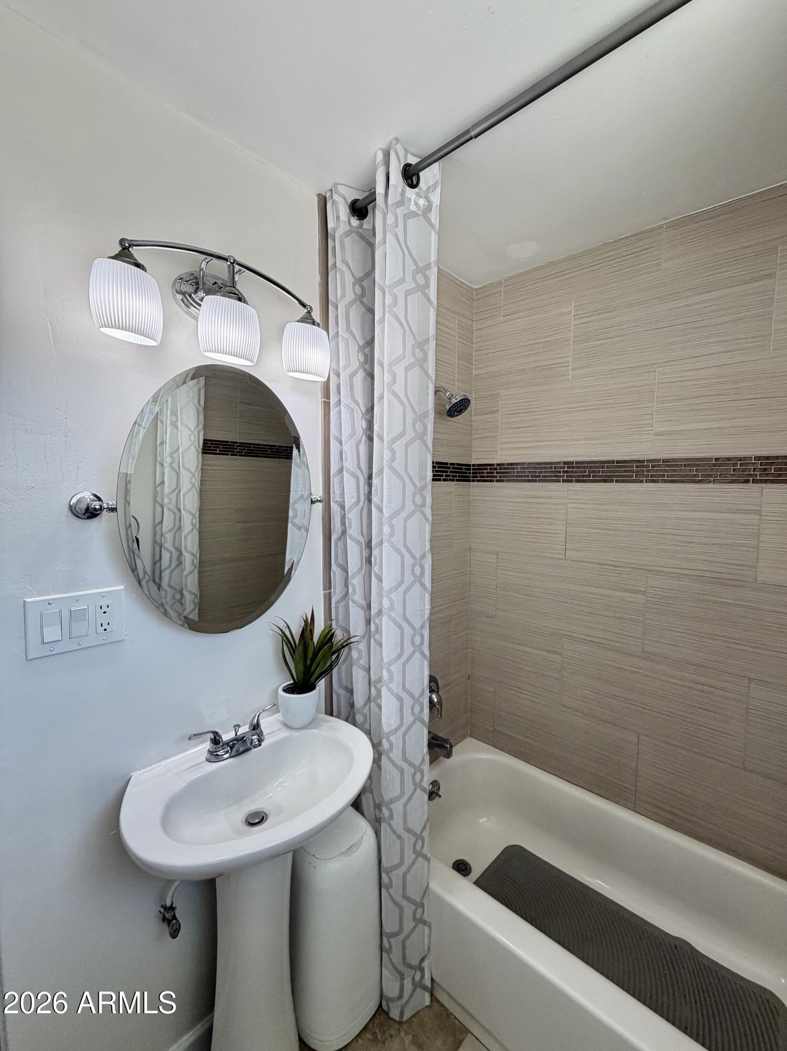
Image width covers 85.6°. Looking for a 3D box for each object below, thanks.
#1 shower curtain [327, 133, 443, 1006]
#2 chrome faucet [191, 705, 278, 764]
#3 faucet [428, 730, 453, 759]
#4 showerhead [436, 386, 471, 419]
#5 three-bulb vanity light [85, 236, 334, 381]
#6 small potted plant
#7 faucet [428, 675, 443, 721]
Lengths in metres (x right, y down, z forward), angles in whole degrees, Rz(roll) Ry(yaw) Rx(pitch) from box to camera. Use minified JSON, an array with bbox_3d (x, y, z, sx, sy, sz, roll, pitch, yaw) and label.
[{"bbox_3d":[-0.051,0.199,1.217,0.395,2.250,0.115,5,7,44],"label":"shower curtain"},{"bbox_3d":[-0.371,0.526,1.050,0.152,0.085,0.226,5,7,44],"label":"chrome faucet"},{"bbox_3d":[0.186,0.886,1.728,0.138,0.080,0.052,5,7,44],"label":"faucet"},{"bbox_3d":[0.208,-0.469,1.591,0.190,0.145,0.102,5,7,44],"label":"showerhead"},{"bbox_3d":[-0.391,-0.498,0.986,0.174,0.238,0.534,5,7,44],"label":"three-bulb vanity light"},{"bbox_3d":[-0.228,0.399,1.176,0.195,0.318,0.205,0,5,0],"label":"small potted plant"},{"bbox_3d":[0.166,0.712,1.732,0.082,0.173,0.174,5,7,44],"label":"faucet"}]

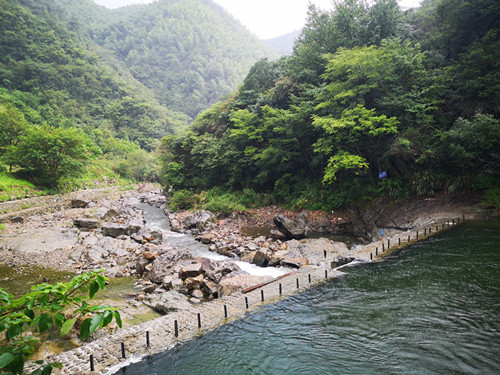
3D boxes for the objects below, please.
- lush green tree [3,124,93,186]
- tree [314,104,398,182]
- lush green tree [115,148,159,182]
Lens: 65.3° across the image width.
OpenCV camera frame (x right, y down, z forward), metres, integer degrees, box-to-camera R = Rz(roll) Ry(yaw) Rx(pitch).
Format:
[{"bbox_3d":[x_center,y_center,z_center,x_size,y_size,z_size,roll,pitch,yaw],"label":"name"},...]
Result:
[{"bbox_3d":[-27.383,-4.349,53.000,10.800,8.500,9.600,-2,4,-27],"label":"lush green tree"},{"bbox_3d":[11.469,-4.523,42.000,8.600,8.800,7.500,1,3,15],"label":"tree"},{"bbox_3d":[-22.700,-4.400,78.000,8.400,6.900,7.600,-1,3,-16],"label":"lush green tree"}]

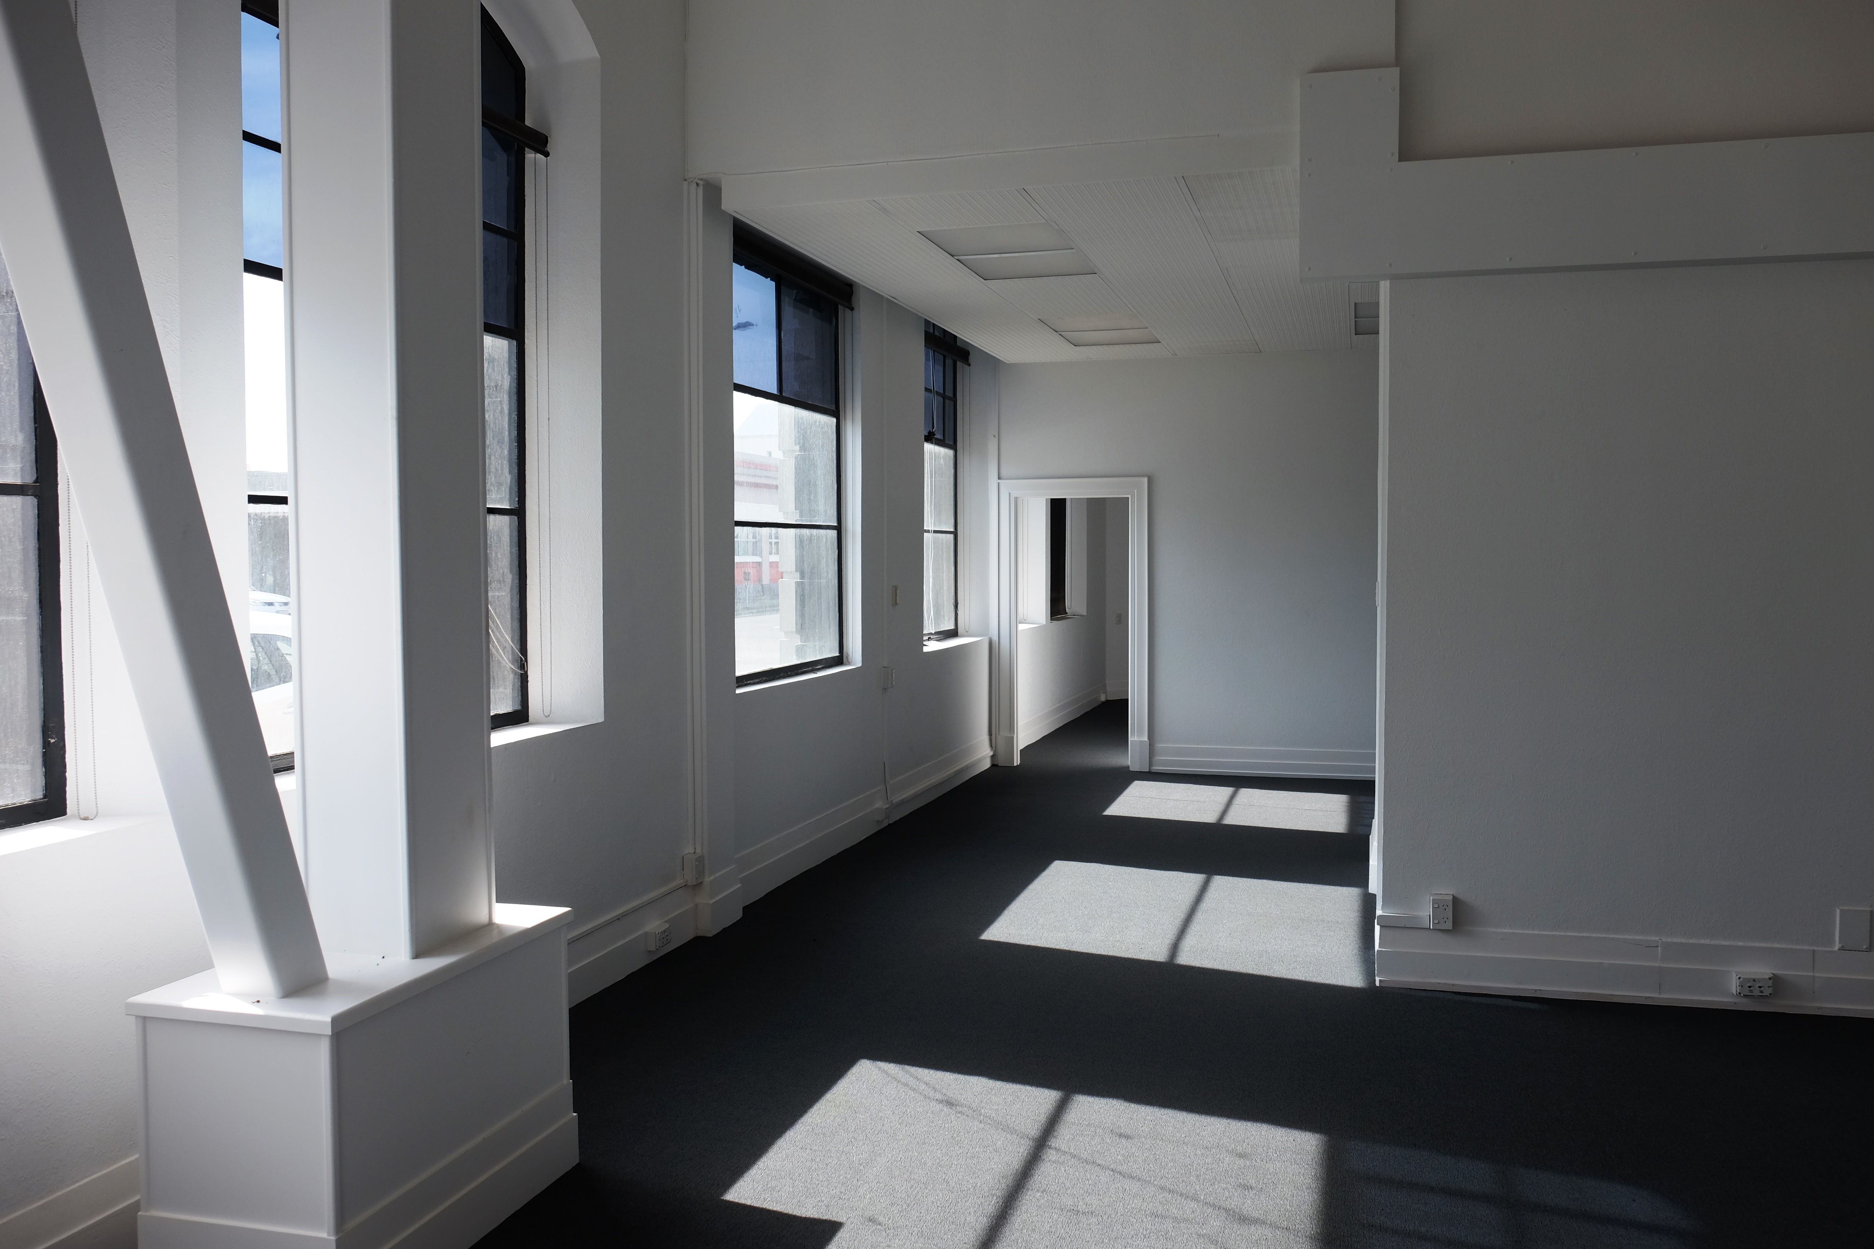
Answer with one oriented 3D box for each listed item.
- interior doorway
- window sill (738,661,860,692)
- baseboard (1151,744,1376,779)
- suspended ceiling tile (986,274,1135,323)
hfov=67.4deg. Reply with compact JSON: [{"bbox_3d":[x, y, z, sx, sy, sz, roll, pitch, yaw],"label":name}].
[{"bbox_3d":[1.030,-0.004,10.512,1.155,2.160,0.190,1,3,17],"label":"interior doorway"},{"bbox_3d":[-0.714,0.283,6.993,0.115,0.040,1.630,1,3,17],"label":"window sill"},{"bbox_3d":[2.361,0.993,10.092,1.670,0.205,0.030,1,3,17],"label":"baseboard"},{"bbox_3d":[0.725,-1.839,7.915,0.600,0.020,1.270,1,3,17],"label":"suspended ceiling tile"}]

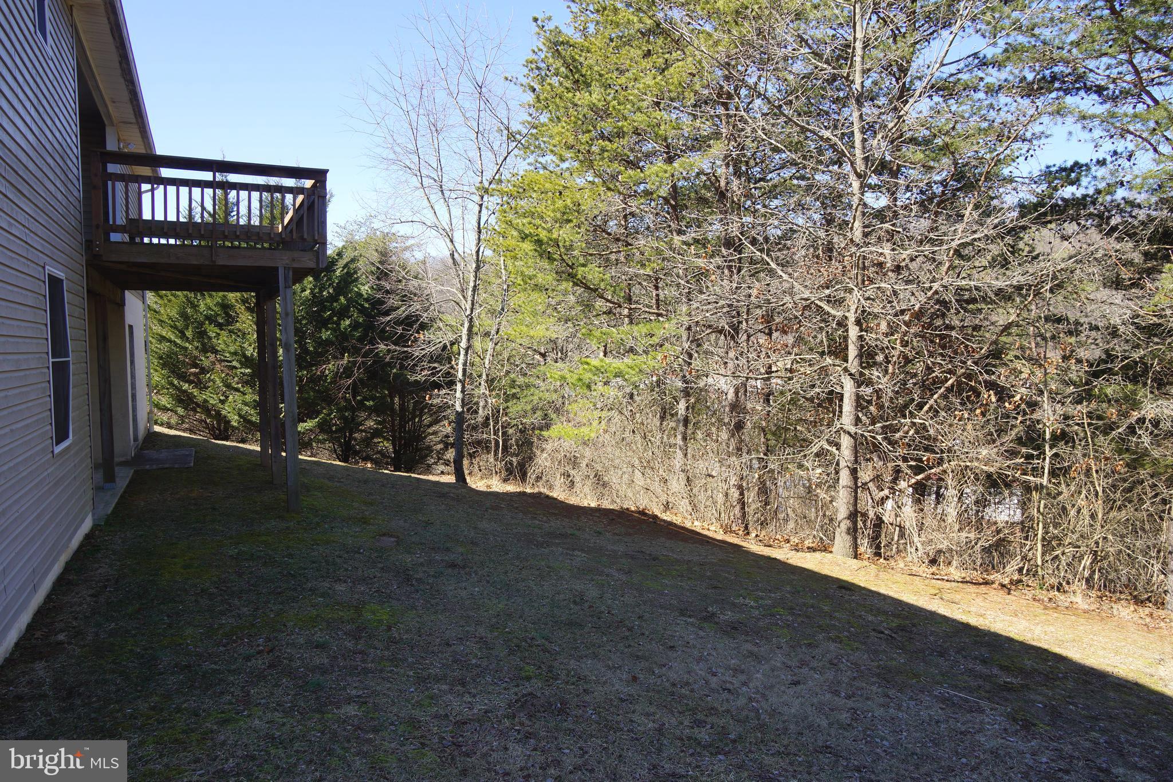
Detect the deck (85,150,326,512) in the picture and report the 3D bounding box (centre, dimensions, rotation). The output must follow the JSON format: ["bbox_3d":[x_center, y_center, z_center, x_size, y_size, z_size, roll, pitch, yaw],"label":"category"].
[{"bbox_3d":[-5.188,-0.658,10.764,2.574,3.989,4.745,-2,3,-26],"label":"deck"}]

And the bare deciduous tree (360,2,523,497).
[{"bbox_3d":[-2.591,-2.533,13.777,2.939,8.360,2.939,-1,3,0],"label":"bare deciduous tree"}]

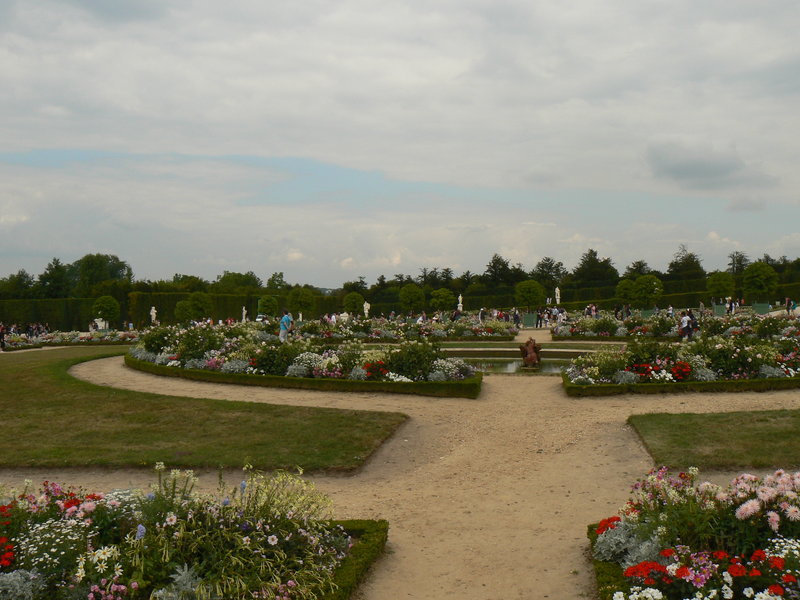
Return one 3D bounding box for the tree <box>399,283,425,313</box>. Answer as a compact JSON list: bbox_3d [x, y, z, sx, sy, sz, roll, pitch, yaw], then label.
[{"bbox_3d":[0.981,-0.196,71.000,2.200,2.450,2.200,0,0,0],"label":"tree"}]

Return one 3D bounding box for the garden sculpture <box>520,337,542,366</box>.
[{"bbox_3d":[5.038,2.008,32.000,0.850,1.200,0.800,0,0,9],"label":"garden sculpture"}]

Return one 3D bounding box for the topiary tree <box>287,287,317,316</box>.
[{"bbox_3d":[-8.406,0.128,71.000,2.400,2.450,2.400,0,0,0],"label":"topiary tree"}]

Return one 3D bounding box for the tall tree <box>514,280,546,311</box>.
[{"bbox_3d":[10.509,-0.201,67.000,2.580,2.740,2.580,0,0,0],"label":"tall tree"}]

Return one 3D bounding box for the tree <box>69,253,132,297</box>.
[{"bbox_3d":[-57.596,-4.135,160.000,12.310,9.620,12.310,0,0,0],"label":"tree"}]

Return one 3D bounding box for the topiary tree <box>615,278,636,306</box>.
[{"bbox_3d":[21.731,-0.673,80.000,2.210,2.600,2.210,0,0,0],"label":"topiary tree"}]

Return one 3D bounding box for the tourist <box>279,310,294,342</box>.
[{"bbox_3d":[-5.765,1.333,42.000,0.420,1.730,0.520,0,0,26],"label":"tourist"}]

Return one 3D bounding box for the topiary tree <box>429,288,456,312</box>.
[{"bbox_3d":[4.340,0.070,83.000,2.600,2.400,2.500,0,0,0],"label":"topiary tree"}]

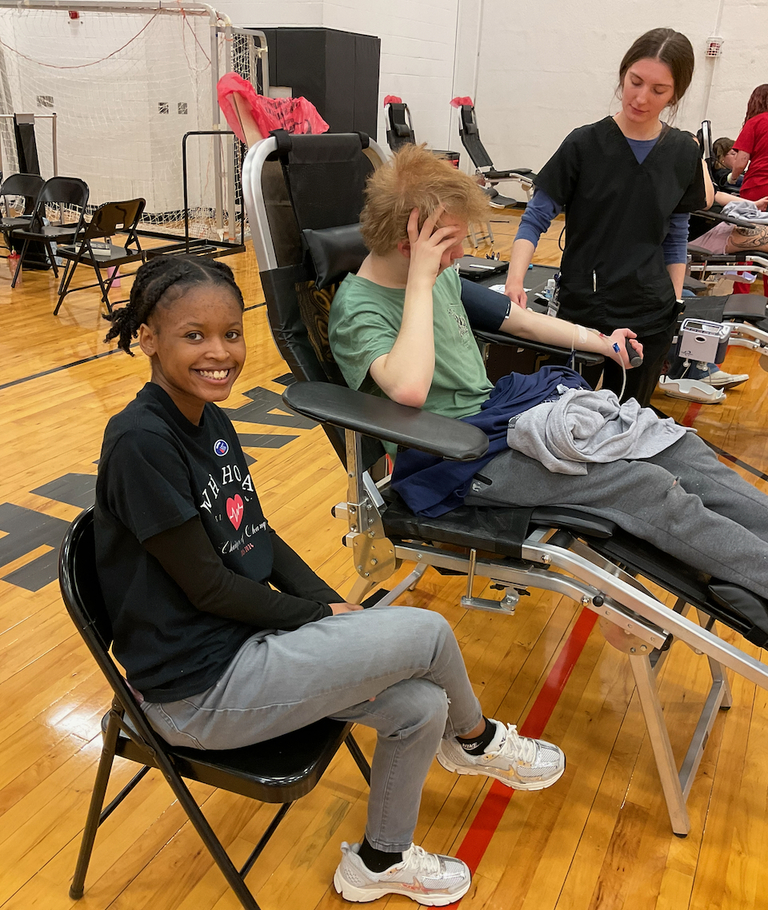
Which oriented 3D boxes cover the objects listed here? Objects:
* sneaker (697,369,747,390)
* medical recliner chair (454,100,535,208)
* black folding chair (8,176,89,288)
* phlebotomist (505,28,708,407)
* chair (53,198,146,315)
[{"bbox_3d":[1.866,-0.405,4.730,0.285,0.115,0.105,-2,23,1],"label":"sneaker"},{"bbox_3d":[1.630,-3.659,10.881,1.500,1.350,0.680,15,26,27],"label":"medical recliner chair"},{"bbox_3d":[-2.449,-1.623,6.327,0.470,0.755,0.510,11,24,20],"label":"black folding chair"},{"bbox_3d":[0.599,-0.347,2.506,0.500,1.600,0.360,10,24,16],"label":"phlebotomist"},{"bbox_3d":[-1.856,-1.298,5.613,0.510,0.755,0.470,13,25,24],"label":"chair"}]

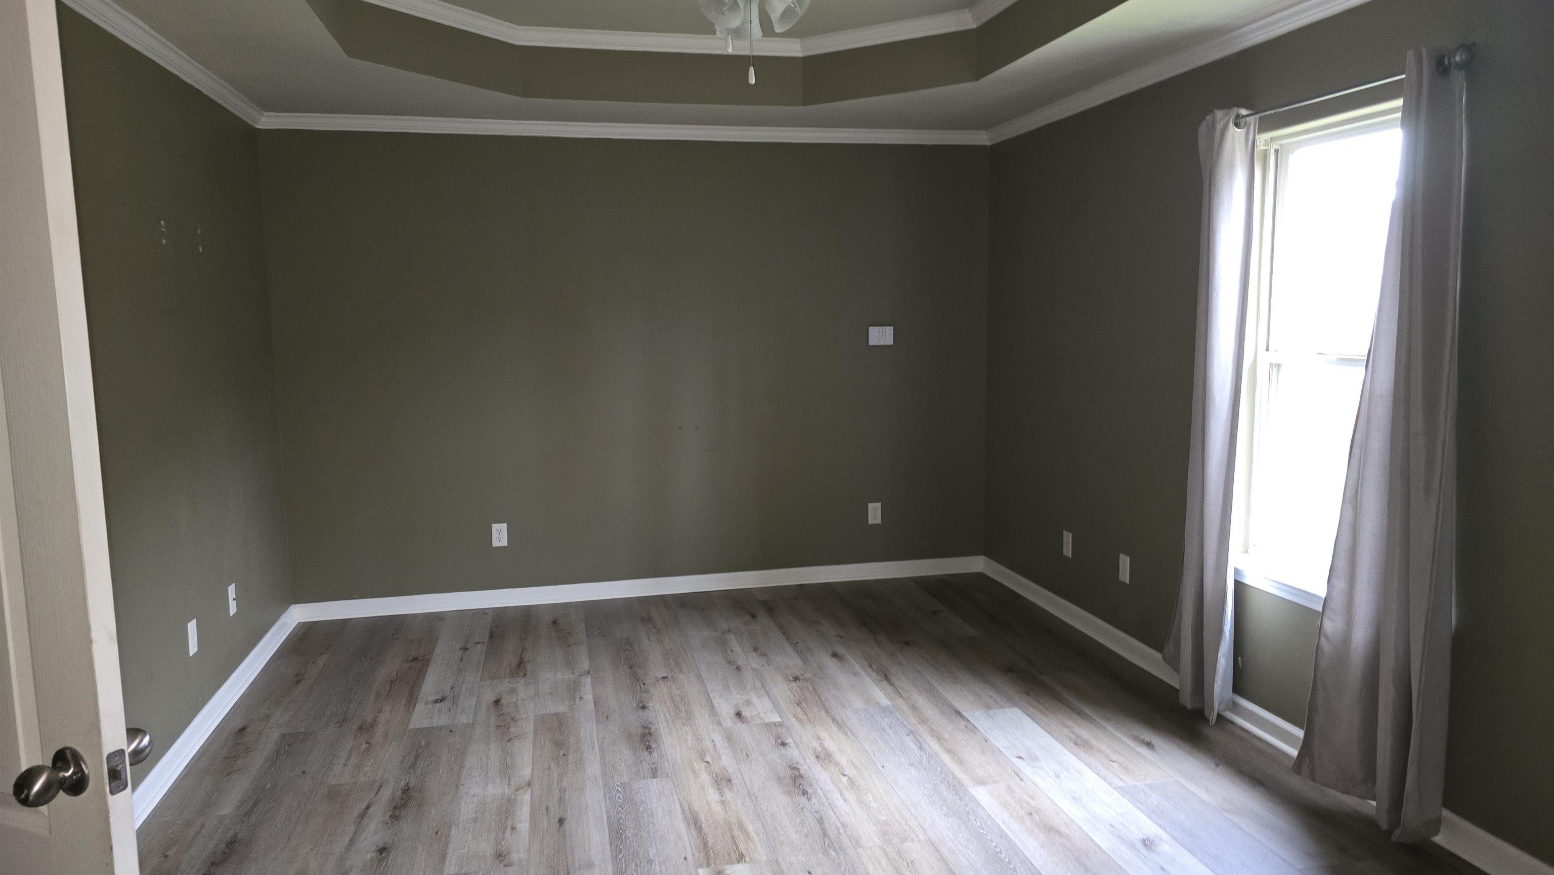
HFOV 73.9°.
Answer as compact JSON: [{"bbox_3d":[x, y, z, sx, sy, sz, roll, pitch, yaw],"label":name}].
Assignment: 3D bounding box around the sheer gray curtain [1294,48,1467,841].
[{"bbox_3d":[1.718,0.030,2.922,0.120,2.150,0.485,-2,7,-13],"label":"sheer gray curtain"}]

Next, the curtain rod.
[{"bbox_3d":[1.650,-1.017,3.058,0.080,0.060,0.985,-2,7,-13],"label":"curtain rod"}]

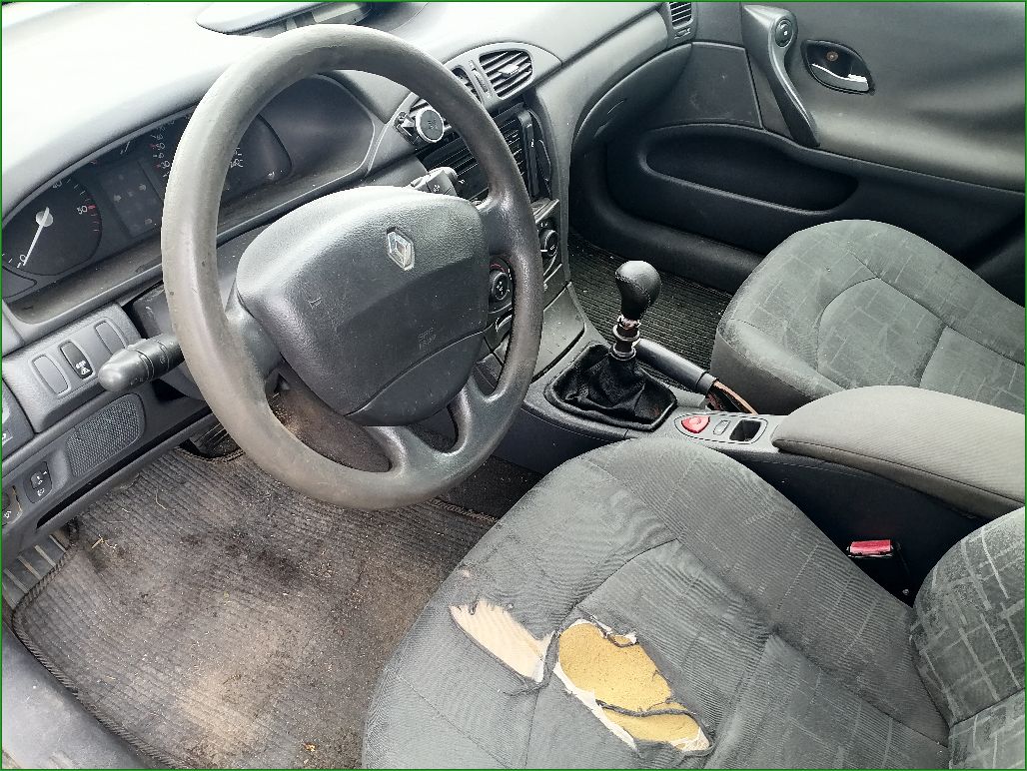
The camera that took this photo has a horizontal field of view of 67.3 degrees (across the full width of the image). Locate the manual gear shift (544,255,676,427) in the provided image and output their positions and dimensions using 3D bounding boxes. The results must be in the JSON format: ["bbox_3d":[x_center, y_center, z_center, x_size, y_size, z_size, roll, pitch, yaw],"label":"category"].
[{"bbox_3d":[0.138,-0.070,0.949,0.148,0.200,0.128,23,43,24],"label":"manual gear shift"}]

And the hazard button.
[{"bbox_3d":[0.224,0.047,0.959,0.029,0.009,0.037,12,38,32],"label":"hazard button"}]

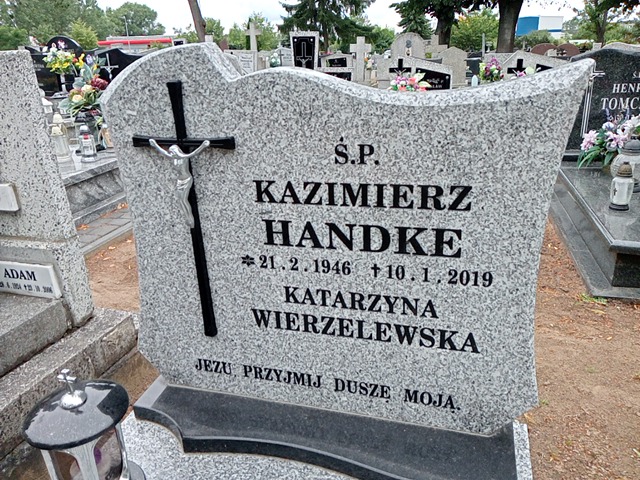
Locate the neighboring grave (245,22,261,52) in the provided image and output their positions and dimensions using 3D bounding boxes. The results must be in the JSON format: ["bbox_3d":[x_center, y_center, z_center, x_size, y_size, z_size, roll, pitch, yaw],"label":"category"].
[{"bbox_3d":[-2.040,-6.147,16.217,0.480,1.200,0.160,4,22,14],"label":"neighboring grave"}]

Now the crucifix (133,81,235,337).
[{"bbox_3d":[-0.302,-0.040,1.174,0.260,0.610,0.055,4,20,17],"label":"crucifix"}]

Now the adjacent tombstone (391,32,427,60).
[{"bbox_3d":[1.931,-3.900,11.426,0.760,1.250,0.180,4,22,14],"label":"adjacent tombstone"}]

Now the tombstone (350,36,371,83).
[{"bbox_3d":[0.981,-4.248,12.408,0.500,1.150,0.160,4,22,14],"label":"tombstone"}]

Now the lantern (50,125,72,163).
[{"bbox_3d":[-2.022,-0.751,4.050,0.140,0.290,0.140,4,22,14],"label":"lantern"}]

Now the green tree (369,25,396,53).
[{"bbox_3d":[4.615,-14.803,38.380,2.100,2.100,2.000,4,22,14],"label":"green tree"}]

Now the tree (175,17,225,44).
[{"bbox_3d":[-9.193,-15.786,40.560,3.400,3.100,3.100,4,22,14],"label":"tree"}]

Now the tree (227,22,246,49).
[{"bbox_3d":[-6.095,-14.753,38.470,1.500,2.600,1.500,4,22,14],"label":"tree"}]

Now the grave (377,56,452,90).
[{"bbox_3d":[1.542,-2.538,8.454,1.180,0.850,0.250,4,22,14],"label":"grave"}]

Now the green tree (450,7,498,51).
[{"bbox_3d":[10.783,-14.770,36.542,3.400,3.000,3.200,4,22,14],"label":"green tree"}]

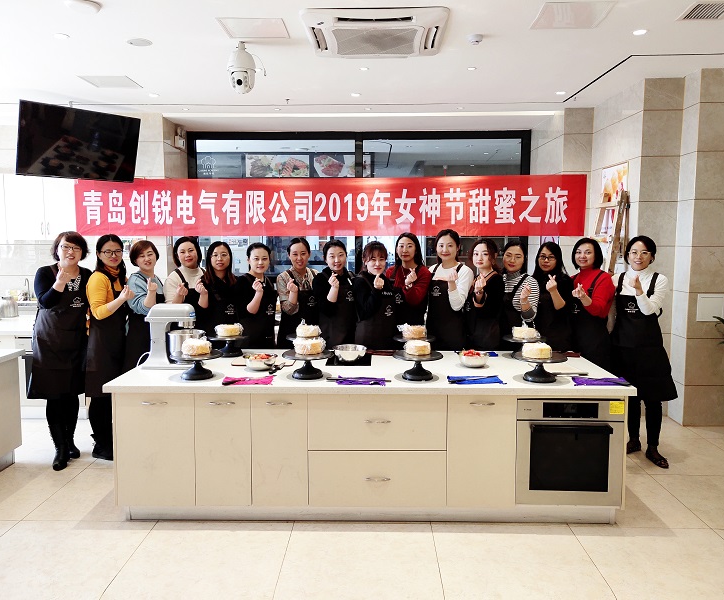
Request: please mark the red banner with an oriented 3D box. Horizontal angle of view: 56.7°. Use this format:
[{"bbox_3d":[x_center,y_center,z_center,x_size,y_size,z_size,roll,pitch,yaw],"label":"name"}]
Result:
[{"bbox_3d":[-0.466,-1.059,7.595,5.835,0.663,0.020,0,5,6],"label":"red banner"}]

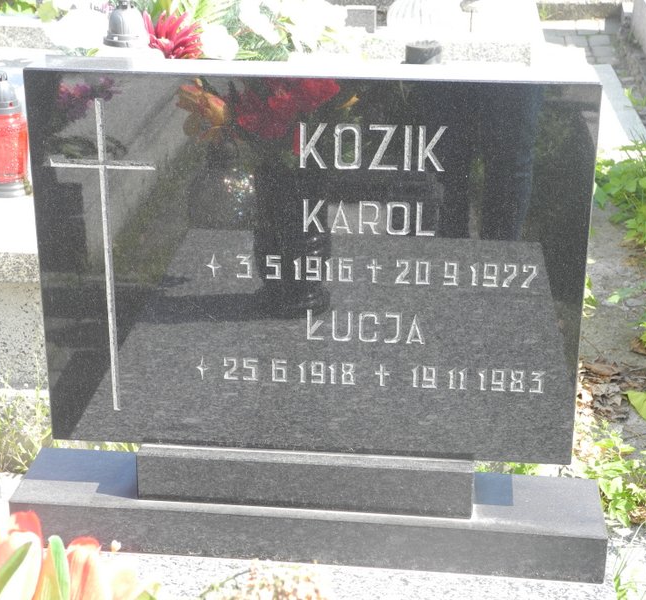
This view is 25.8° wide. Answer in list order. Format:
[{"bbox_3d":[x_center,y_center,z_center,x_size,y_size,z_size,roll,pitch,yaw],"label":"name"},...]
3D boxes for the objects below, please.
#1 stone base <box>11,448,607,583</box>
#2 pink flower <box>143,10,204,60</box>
[{"bbox_3d":[-0.018,0.277,1.833,0.750,0.067,0.148,2,22,5],"label":"stone base"},{"bbox_3d":[-0.359,-0.627,3.368,0.137,0.125,0.105,2,22,5],"label":"pink flower"}]

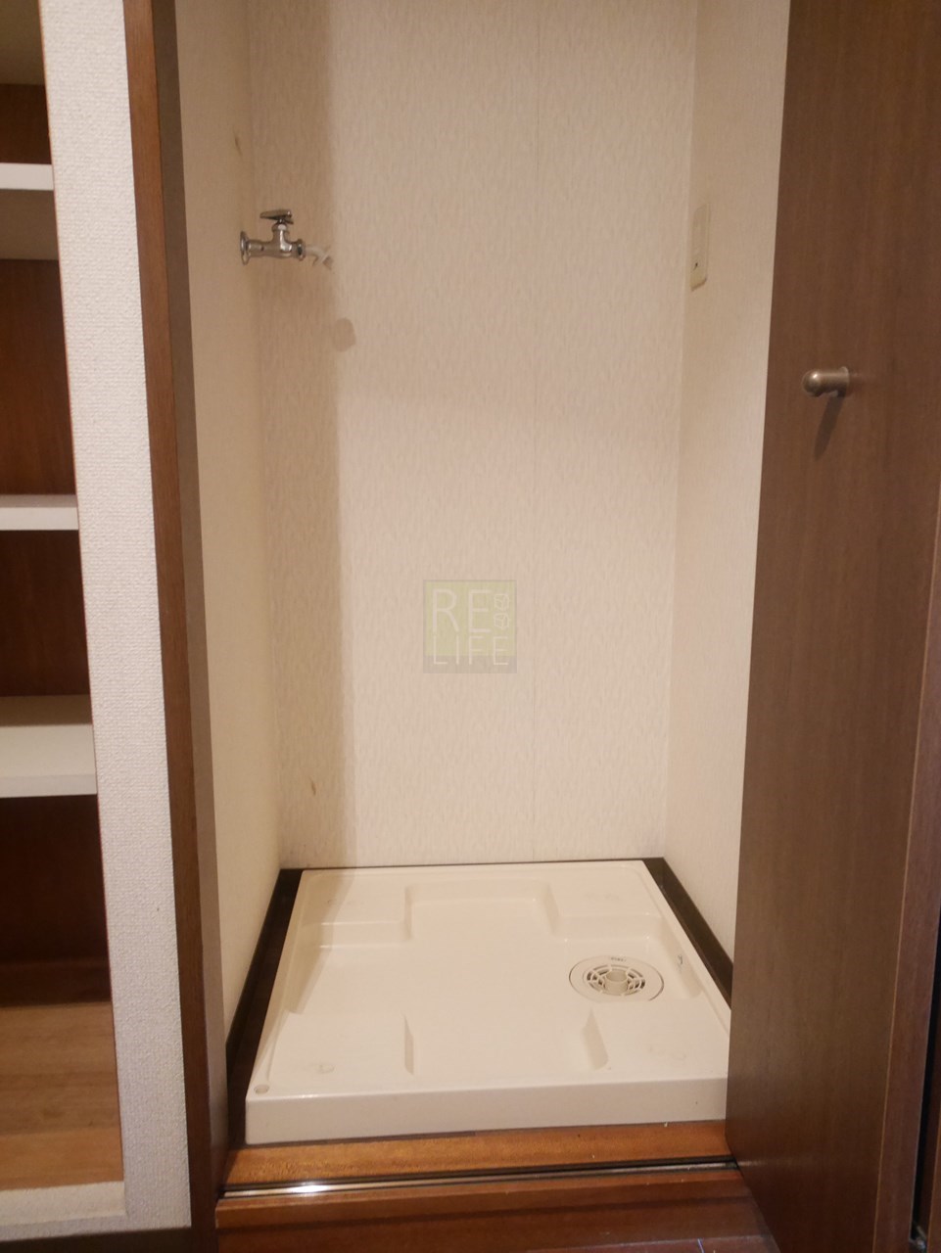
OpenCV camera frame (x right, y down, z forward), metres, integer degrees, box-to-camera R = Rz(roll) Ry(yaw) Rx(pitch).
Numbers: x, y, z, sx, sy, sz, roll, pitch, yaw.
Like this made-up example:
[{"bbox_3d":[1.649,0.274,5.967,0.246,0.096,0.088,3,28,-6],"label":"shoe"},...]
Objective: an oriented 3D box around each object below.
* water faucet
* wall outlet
[{"bbox_3d":[-0.277,-0.589,1.426,0.132,0.084,0.052,-1,10,-4],"label":"water faucet"},{"bbox_3d":[0.372,-0.616,1.532,0.010,0.120,0.071,-1,10,-4],"label":"wall outlet"}]

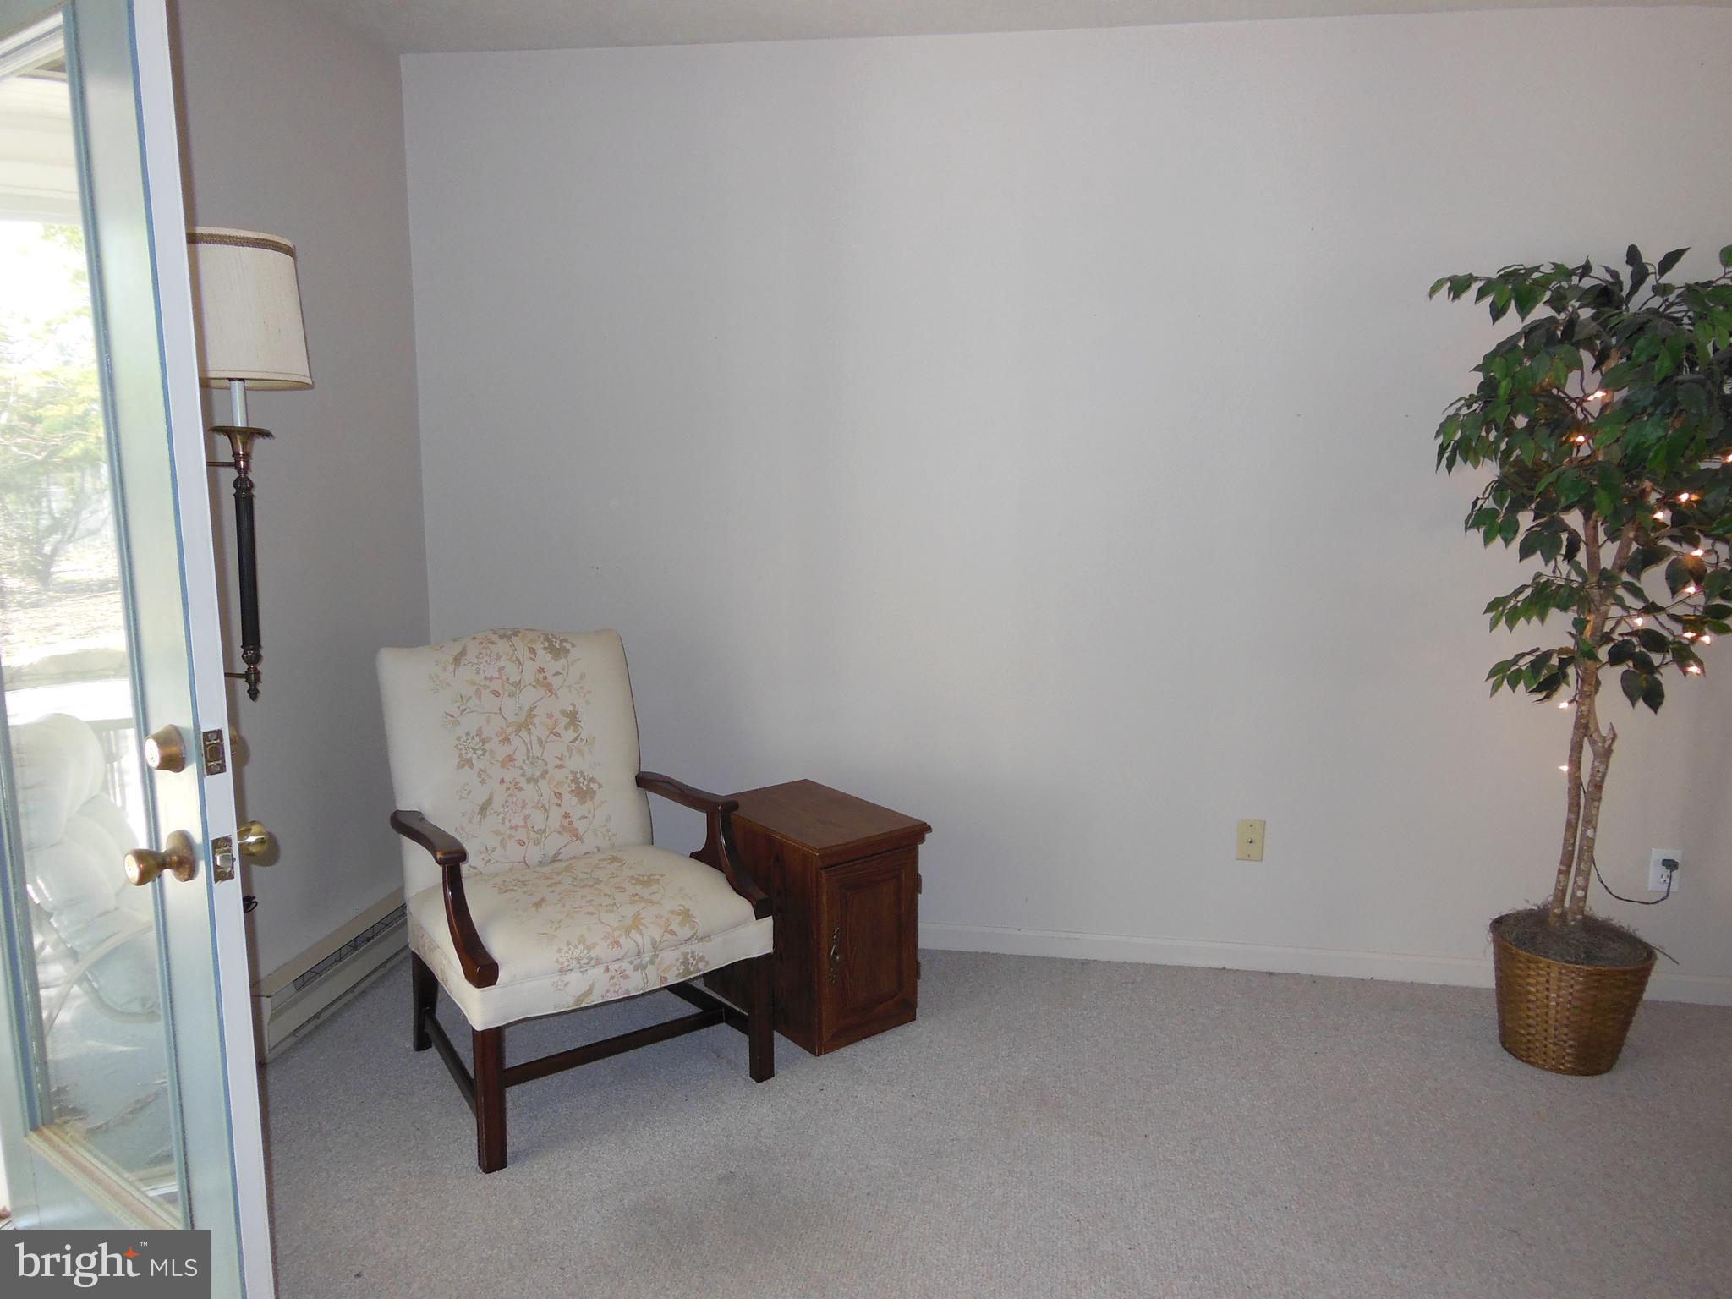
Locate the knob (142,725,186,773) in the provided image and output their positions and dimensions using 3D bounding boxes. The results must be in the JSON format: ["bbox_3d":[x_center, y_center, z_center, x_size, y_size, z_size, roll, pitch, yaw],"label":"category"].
[{"bbox_3d":[-0.905,0.131,1.611,0.064,0.064,0.029,8,13,37],"label":"knob"}]

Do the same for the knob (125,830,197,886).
[{"bbox_3d":[-0.918,0.275,1.622,0.068,0.068,0.066,8,13,37],"label":"knob"}]

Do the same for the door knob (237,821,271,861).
[{"bbox_3d":[-0.850,0.264,1.708,0.064,0.064,0.068,8,13,37],"label":"door knob"}]

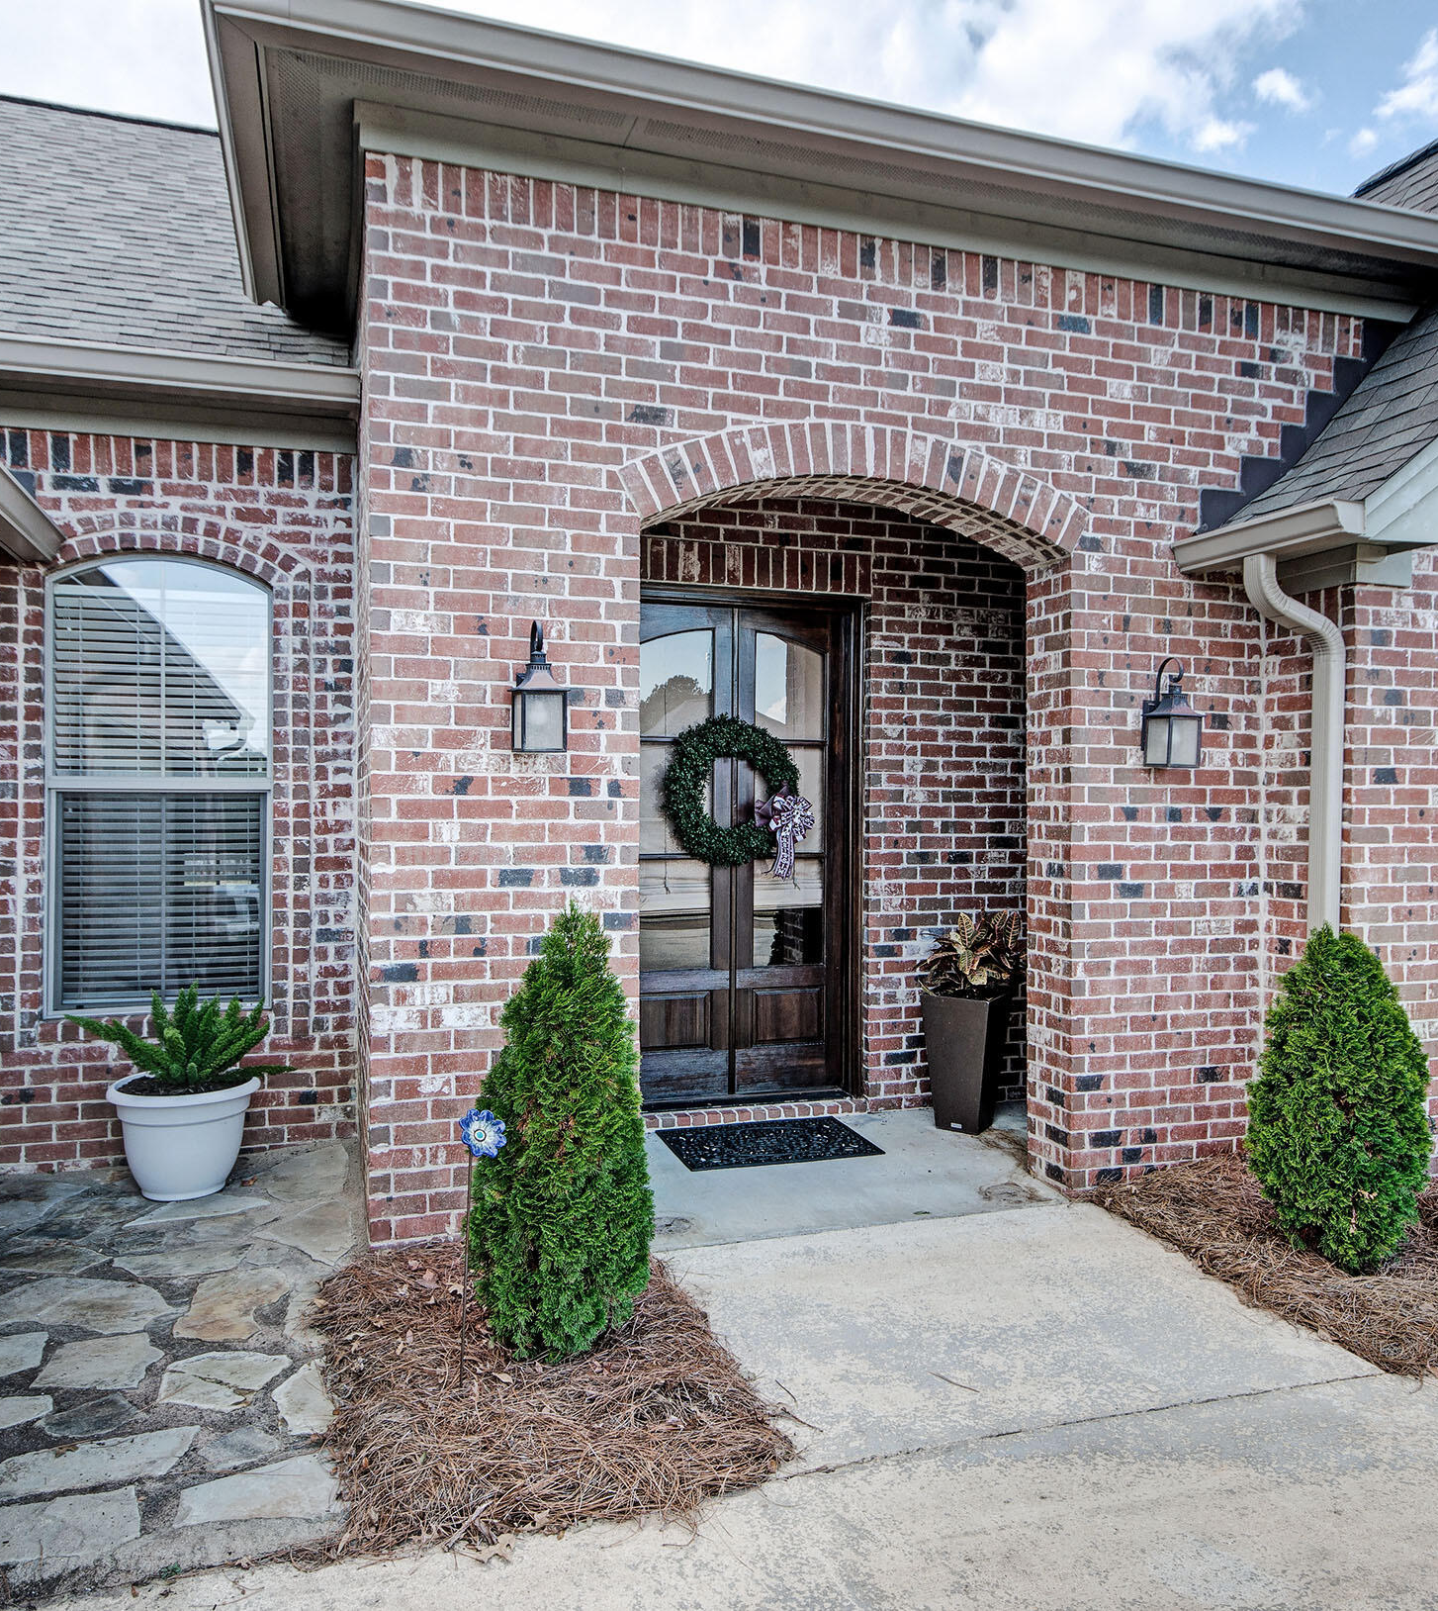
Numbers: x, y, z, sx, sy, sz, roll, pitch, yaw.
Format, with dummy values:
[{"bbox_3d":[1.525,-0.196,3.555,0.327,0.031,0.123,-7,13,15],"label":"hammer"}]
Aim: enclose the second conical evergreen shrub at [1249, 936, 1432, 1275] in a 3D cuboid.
[{"bbox_3d":[2.159,1.000,4.228,0.580,1.160,0.580,0,0,-18],"label":"second conical evergreen shrub"}]

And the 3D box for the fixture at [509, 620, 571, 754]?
[{"bbox_3d":[-0.605,-0.401,4.128,0.180,0.455,0.245,0,0,-18],"label":"fixture"}]

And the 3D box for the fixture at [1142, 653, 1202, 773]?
[{"bbox_3d":[1.837,-0.378,4.943,0.180,0.460,0.245,0,0,-18],"label":"fixture"}]

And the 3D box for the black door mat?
[{"bbox_3d":[0.228,1.542,5.572,0.910,0.013,0.630,0,0,-18],"label":"black door mat"}]

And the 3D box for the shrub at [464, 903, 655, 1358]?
[{"bbox_3d":[-0.451,0.905,3.505,0.550,1.240,0.550,0,0,-18],"label":"shrub"}]

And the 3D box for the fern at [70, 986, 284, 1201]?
[{"bbox_3d":[-2.115,1.105,4.779,0.760,0.815,0.700,0,0,-18],"label":"fern"}]

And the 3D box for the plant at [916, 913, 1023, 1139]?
[{"bbox_3d":[1.215,1.032,5.889,0.560,1.040,0.560,0,0,33],"label":"plant"}]

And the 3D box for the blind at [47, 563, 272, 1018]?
[{"bbox_3d":[-2.378,-0.091,5.194,0.890,1.960,0.100,0,0,-18],"label":"blind"}]

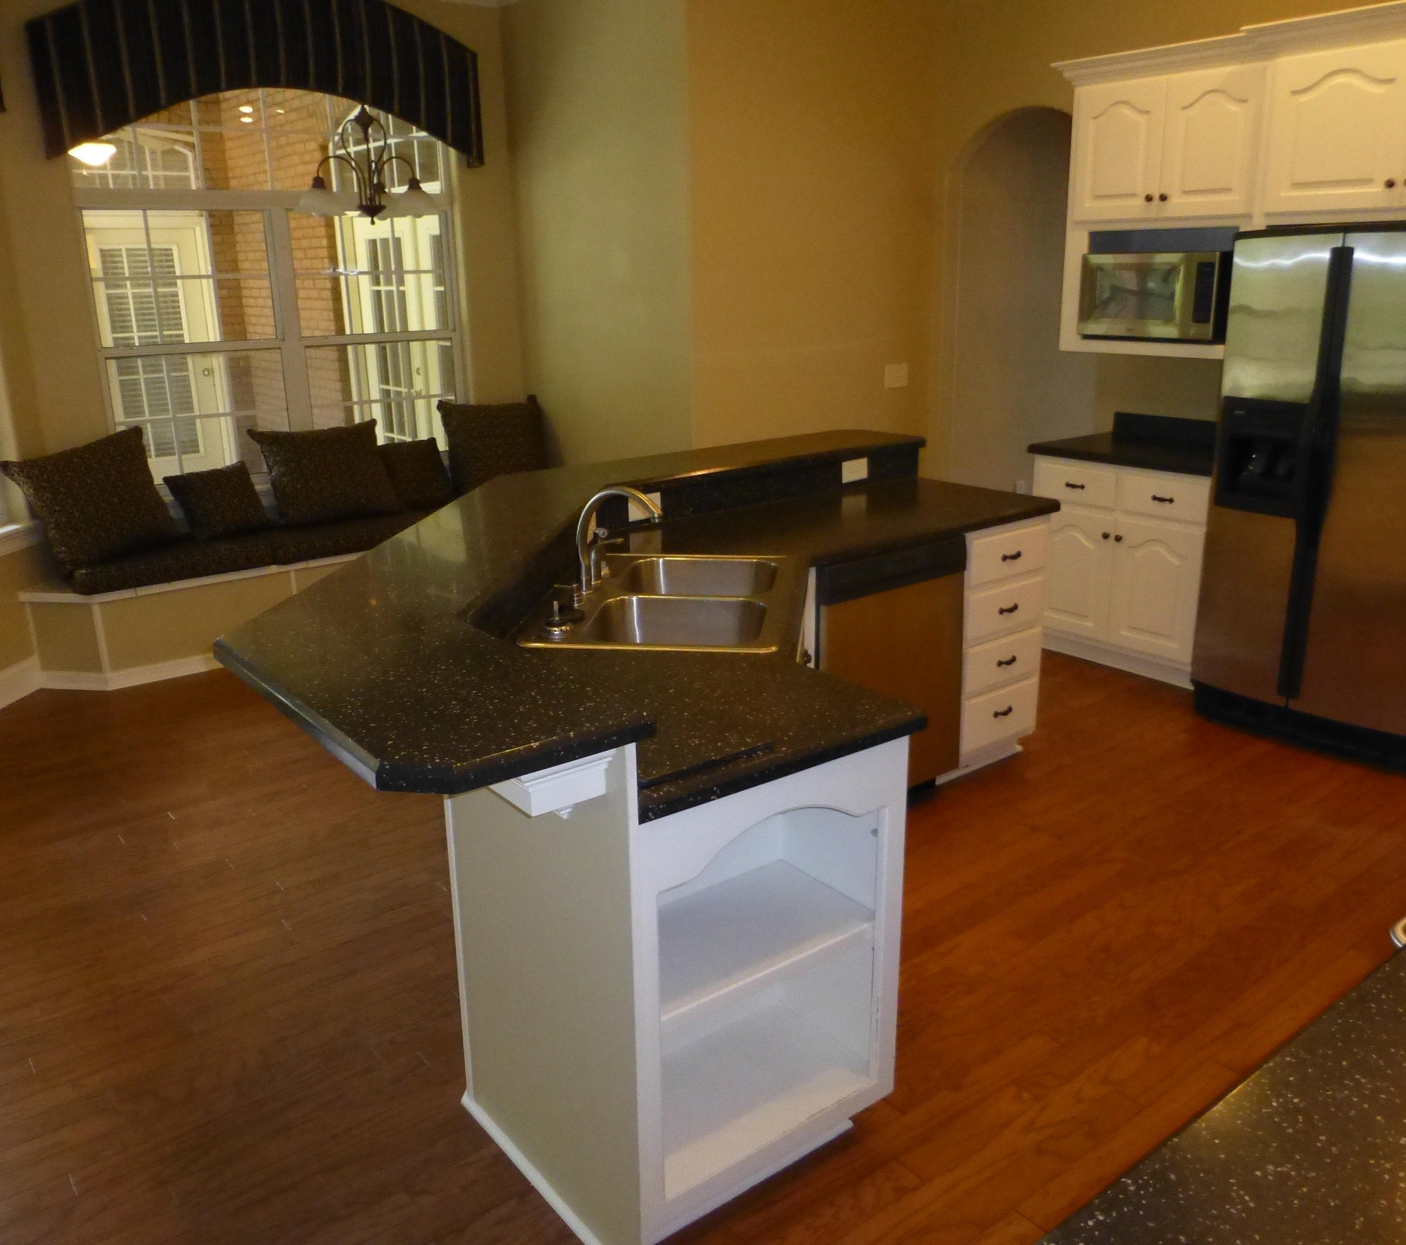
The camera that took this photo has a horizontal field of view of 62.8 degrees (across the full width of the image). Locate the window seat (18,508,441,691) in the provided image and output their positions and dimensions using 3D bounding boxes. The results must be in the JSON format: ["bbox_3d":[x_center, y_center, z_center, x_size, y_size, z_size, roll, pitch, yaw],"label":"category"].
[{"bbox_3d":[-1.843,-0.196,5.602,2.570,0.520,0.490,-13,20,-34],"label":"window seat"}]

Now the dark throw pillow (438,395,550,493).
[{"bbox_3d":[-1.091,-0.891,6.036,0.540,0.520,0.170,-9,4,-25],"label":"dark throw pillow"}]

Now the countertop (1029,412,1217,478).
[{"bbox_3d":[1.920,-0.766,4.874,0.630,0.132,0.880,-13,20,-34],"label":"countertop"}]

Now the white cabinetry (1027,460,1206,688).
[{"bbox_3d":[1.946,-0.280,5.008,0.610,0.876,0.840,-13,20,-34],"label":"white cabinetry"}]

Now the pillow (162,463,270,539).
[{"bbox_3d":[-2.241,-0.543,5.309,0.360,0.340,0.130,-23,6,-34],"label":"pillow"}]

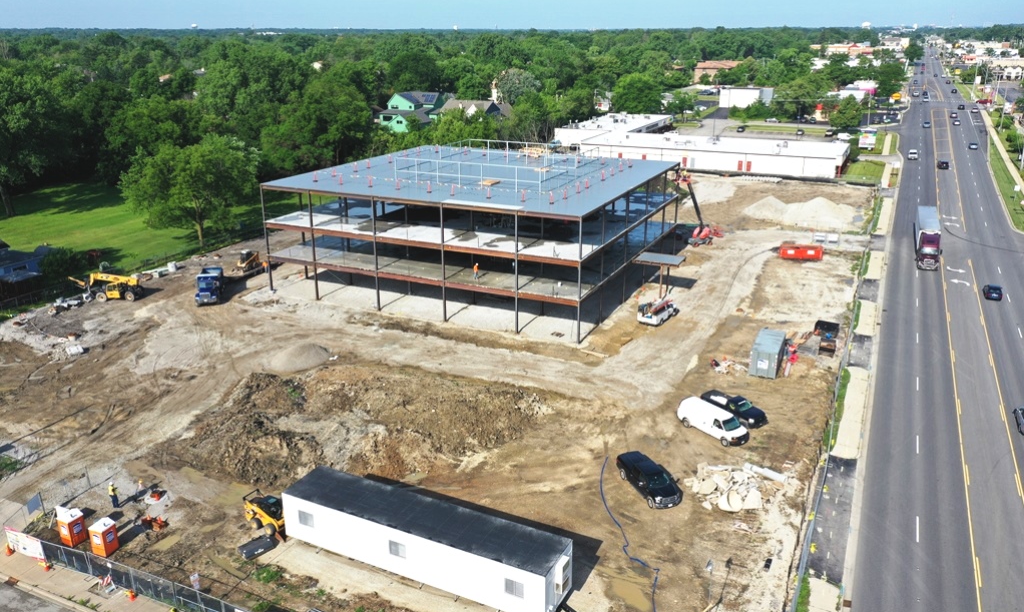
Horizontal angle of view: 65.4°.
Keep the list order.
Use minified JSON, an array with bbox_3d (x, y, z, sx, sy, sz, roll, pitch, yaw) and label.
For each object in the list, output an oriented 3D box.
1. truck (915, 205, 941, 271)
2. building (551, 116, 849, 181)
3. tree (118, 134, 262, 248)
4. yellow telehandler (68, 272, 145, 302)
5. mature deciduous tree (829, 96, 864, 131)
[{"bbox_3d":[59.092,-9.979,113.277,2.600,4.100,21.700,9,21,24],"label":"truck"},{"bbox_3d":[49.486,-43.579,208.160,73.000,5.400,63.000,9,21,24],"label":"building"},{"bbox_3d":[-47.552,-16.661,116.901,20.000,16.500,19.000,0,19,0],"label":"tree"},{"bbox_3d":[-48.550,-2.261,95.702,7.700,3.100,2.500,-1,19,-2],"label":"yellow telehandler"},{"bbox_3d":[101.879,-59.124,243.190,10.400,10.800,10.200,0,19,0],"label":"mature deciduous tree"}]

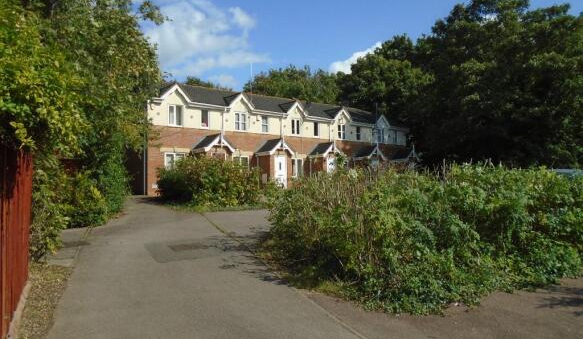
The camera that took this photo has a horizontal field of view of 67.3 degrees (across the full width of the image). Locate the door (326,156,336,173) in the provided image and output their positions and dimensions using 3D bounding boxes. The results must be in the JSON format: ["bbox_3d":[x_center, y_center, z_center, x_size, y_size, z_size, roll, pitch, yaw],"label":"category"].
[{"bbox_3d":[2.750,0.280,29.200,0.920,2.070,0.080,1,-1,-37],"label":"door"}]

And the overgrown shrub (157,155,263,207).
[{"bbox_3d":[-3.430,0.400,18.300,4.500,2.050,3.000,0,-1,-9],"label":"overgrown shrub"}]

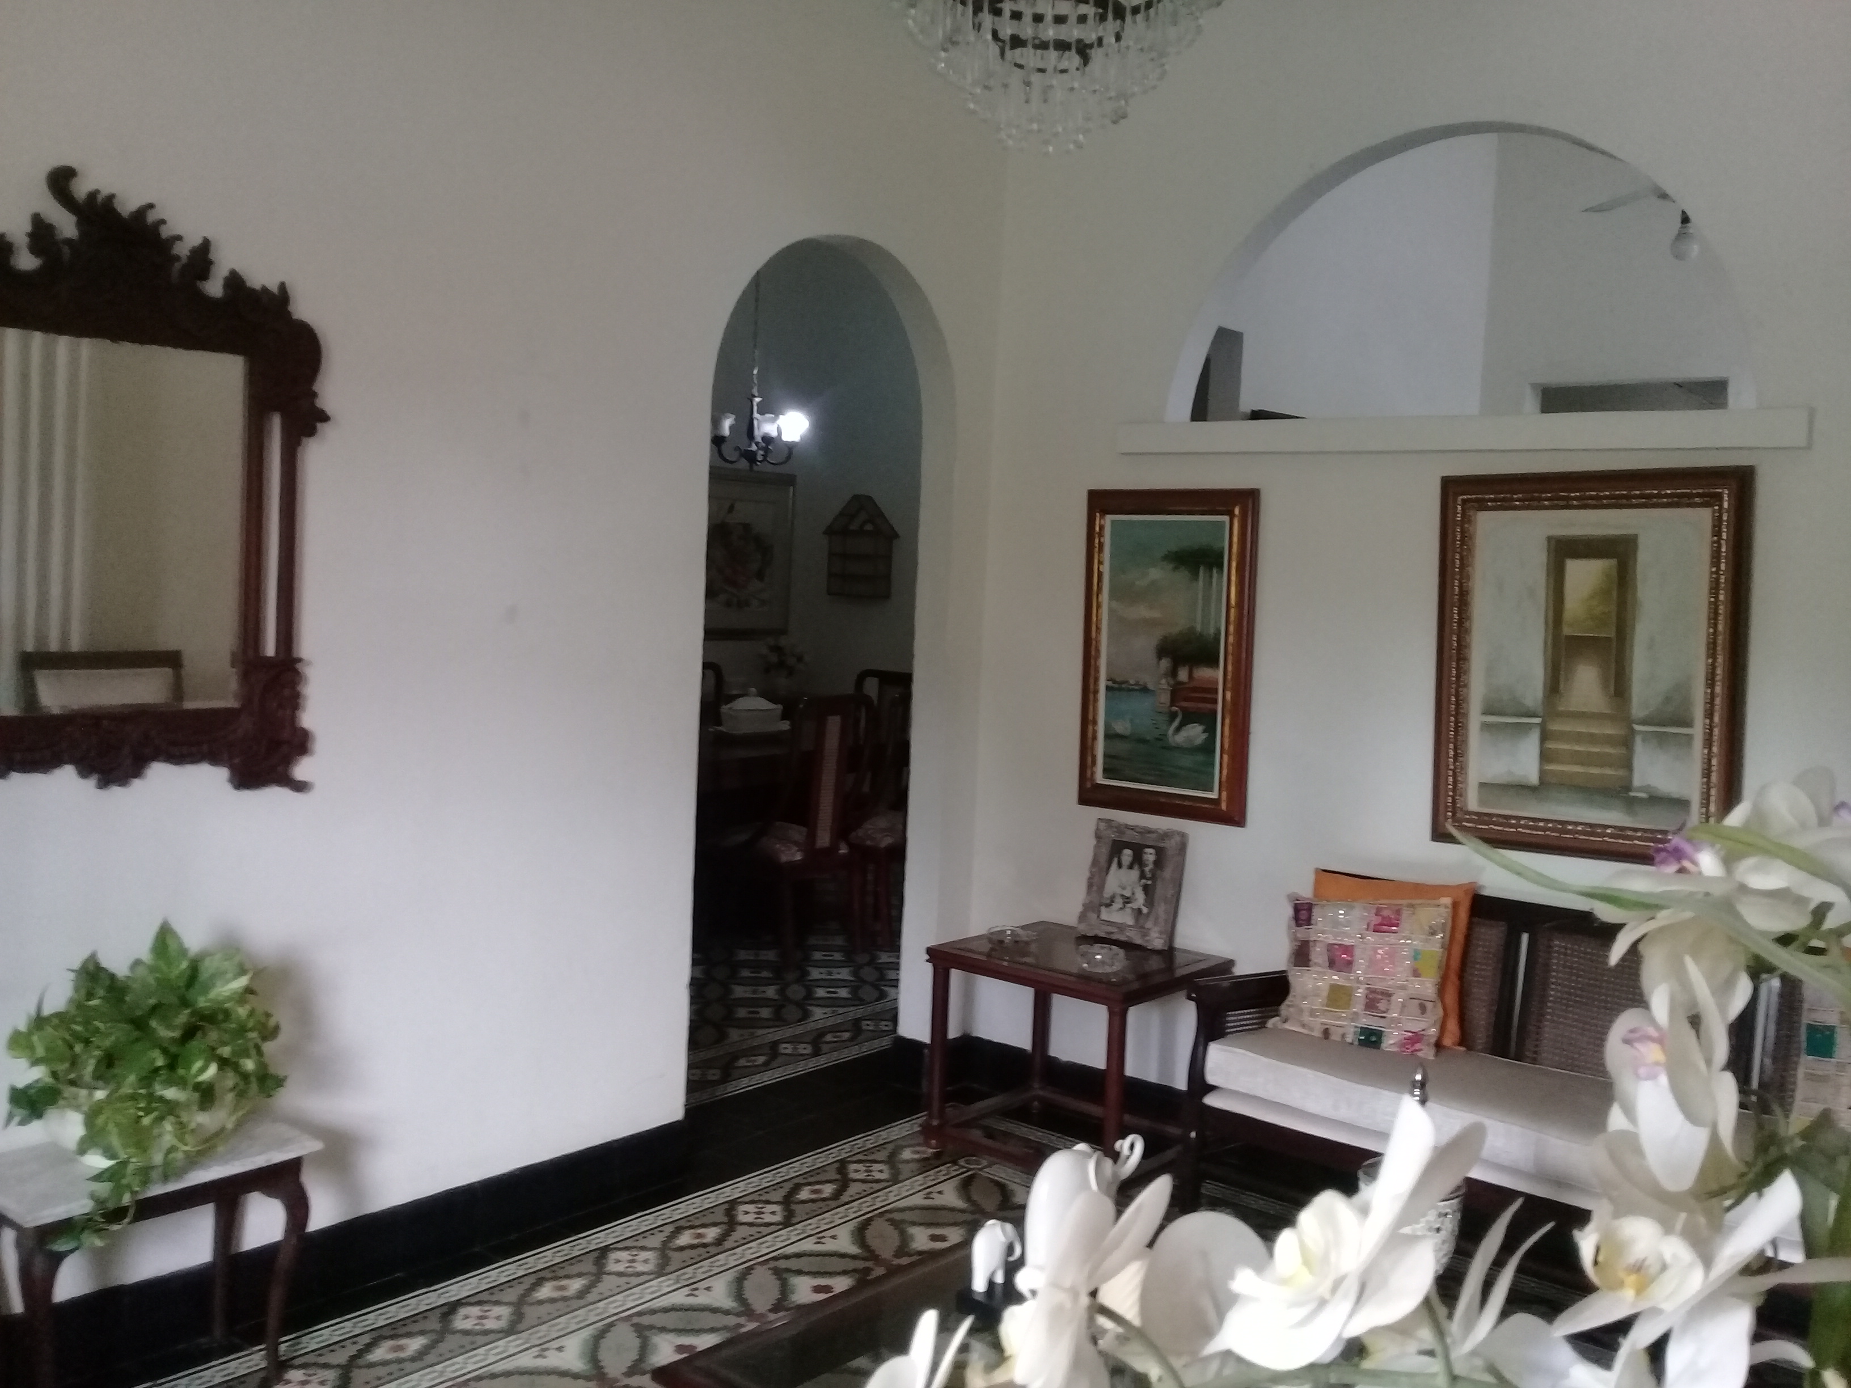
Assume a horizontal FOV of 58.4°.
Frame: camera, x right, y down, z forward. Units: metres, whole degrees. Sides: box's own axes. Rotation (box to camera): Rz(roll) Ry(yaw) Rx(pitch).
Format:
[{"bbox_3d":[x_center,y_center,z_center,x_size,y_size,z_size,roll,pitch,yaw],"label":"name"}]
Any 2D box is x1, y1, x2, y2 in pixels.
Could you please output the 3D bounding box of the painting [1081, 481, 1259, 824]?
[{"bbox_3d":[0.660,-0.108,4.544,0.530,0.900,0.040,6,7,38],"label":"painting"}]

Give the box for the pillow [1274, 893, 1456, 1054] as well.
[{"bbox_3d":[1.051,0.662,4.007,0.400,0.370,0.125,6,-9,38],"label":"pillow"}]

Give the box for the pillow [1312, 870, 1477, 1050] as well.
[{"bbox_3d":[1.127,0.636,4.087,0.405,0.400,0.120,6,-7,38],"label":"pillow"}]

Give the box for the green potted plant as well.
[{"bbox_3d":[-1.345,0.631,2.872,0.380,0.450,0.460,6,5,38],"label":"green potted plant"}]

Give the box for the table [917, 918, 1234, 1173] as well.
[{"bbox_3d":[0.402,0.971,4.453,0.645,0.550,0.535,6,5,38],"label":"table"}]

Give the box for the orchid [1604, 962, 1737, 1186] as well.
[{"bbox_3d":[0.310,0.160,0.690,0.050,0.088,0.060,0,5,-37],"label":"orchid"}]

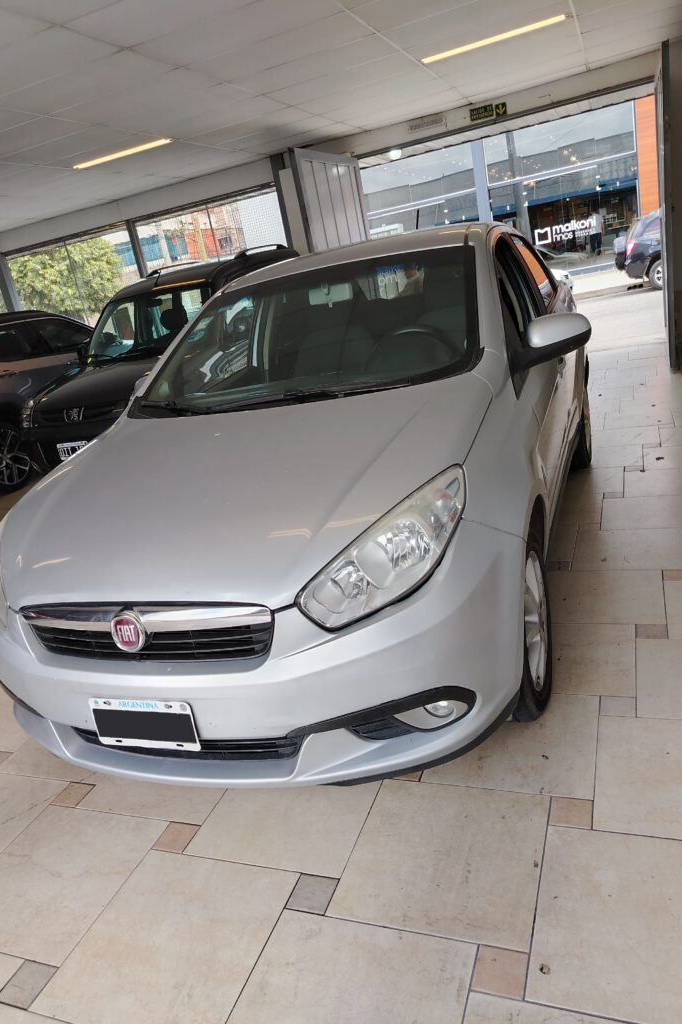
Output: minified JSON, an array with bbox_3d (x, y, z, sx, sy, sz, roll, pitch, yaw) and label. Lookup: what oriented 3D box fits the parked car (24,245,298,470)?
[{"bbox_3d":[-1.233,-1.490,6.799,1.760,1.820,4.140,-3,19,25],"label":"parked car"}]

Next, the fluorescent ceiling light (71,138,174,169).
[{"bbox_3d":[-2.170,-3.534,7.014,1.160,0.045,0.050,-6,18,17],"label":"fluorescent ceiling light"}]

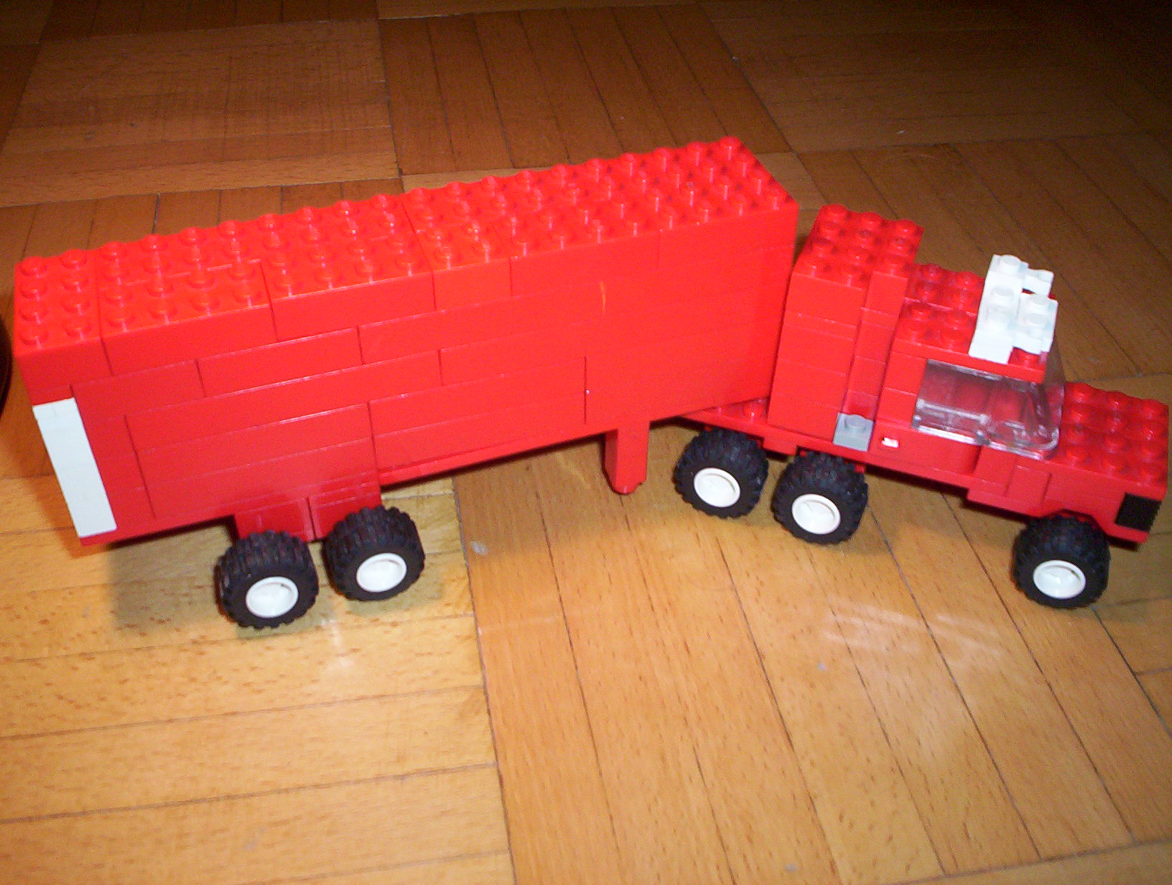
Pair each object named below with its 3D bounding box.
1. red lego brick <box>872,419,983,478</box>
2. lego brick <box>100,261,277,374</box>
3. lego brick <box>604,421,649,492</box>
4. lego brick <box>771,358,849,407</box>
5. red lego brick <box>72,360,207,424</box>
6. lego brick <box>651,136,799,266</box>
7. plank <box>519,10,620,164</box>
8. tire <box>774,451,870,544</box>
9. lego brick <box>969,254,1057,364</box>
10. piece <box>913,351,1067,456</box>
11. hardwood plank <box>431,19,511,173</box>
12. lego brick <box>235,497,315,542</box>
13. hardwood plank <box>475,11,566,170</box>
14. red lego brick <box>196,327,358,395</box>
[{"bbox_3d":[0.078,-0.002,0.294,0.024,0.010,0.010,15,43,16],"label":"red lego brick"},{"bbox_3d":[-0.078,-0.025,0.251,0.032,0.011,0.016,-13,43,-14],"label":"lego brick"},{"bbox_3d":[0.010,0.001,0.309,0.008,0.021,0.008,-12,42,-13],"label":"lego brick"},{"bbox_3d":[0.056,-0.022,0.303,0.016,0.011,0.026,14,41,14],"label":"lego brick"},{"bbox_3d":[-0.090,-0.015,0.258,0.024,0.010,0.013,-12,42,-14],"label":"red lego brick"},{"bbox_3d":[0.026,-0.054,0.286,0.030,0.011,0.032,-12,42,-13],"label":"lego brick"},{"bbox_3d":[-0.007,-0.136,0.493,0.019,0.008,0.133,-6,42,-8],"label":"plank"},{"bbox_3d":[0.057,0.013,0.310,0.021,0.021,0.012,14,41,14],"label":"tire"},{"bbox_3d":[0.094,-0.030,0.282,0.015,0.008,0.032,14,41,14],"label":"lego brick"},{"bbox_3d":[0.093,-0.016,0.290,0.032,0.019,0.032,15,43,16],"label":"piece"},{"bbox_3d":[-0.045,-0.132,0.488,0.019,0.008,0.133,-6,42,-7],"label":"hardwood plank"},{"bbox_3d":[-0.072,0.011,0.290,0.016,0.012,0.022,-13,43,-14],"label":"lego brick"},{"bbox_3d":[-0.026,-0.134,0.491,0.019,0.008,0.133,-6,42,-8],"label":"hardwood plank"},{"bbox_3d":[-0.063,-0.020,0.264,0.032,0.010,0.013,-12,42,-14],"label":"red lego brick"}]

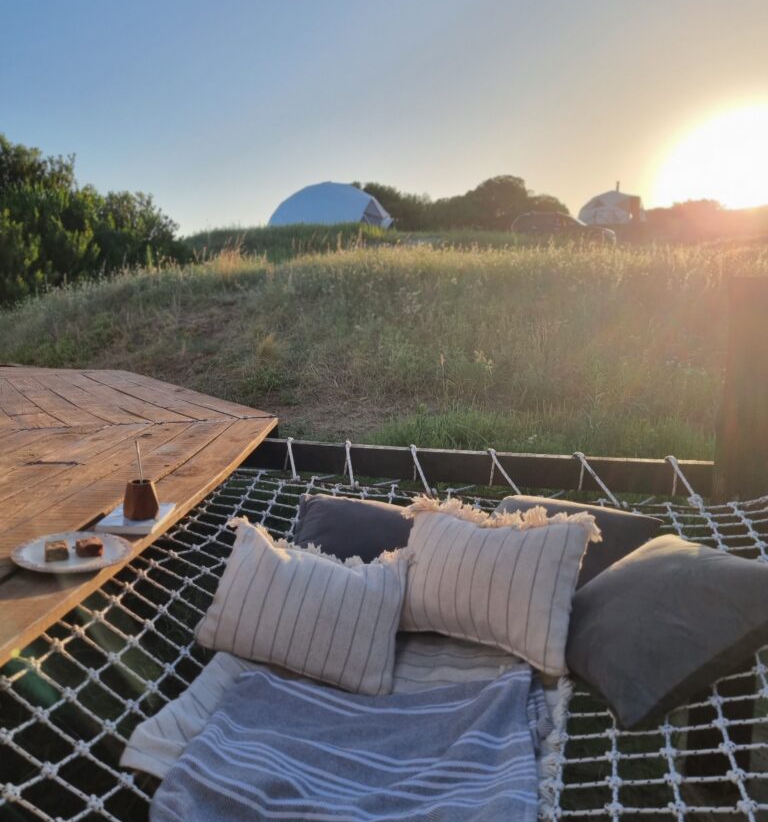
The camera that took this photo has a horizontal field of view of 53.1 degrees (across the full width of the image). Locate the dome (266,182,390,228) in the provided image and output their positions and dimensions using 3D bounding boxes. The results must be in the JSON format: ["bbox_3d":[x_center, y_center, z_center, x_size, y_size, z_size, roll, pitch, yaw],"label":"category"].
[{"bbox_3d":[-2.529,-9.118,35.256,6.100,3.000,6.000,1,10,20],"label":"dome"}]

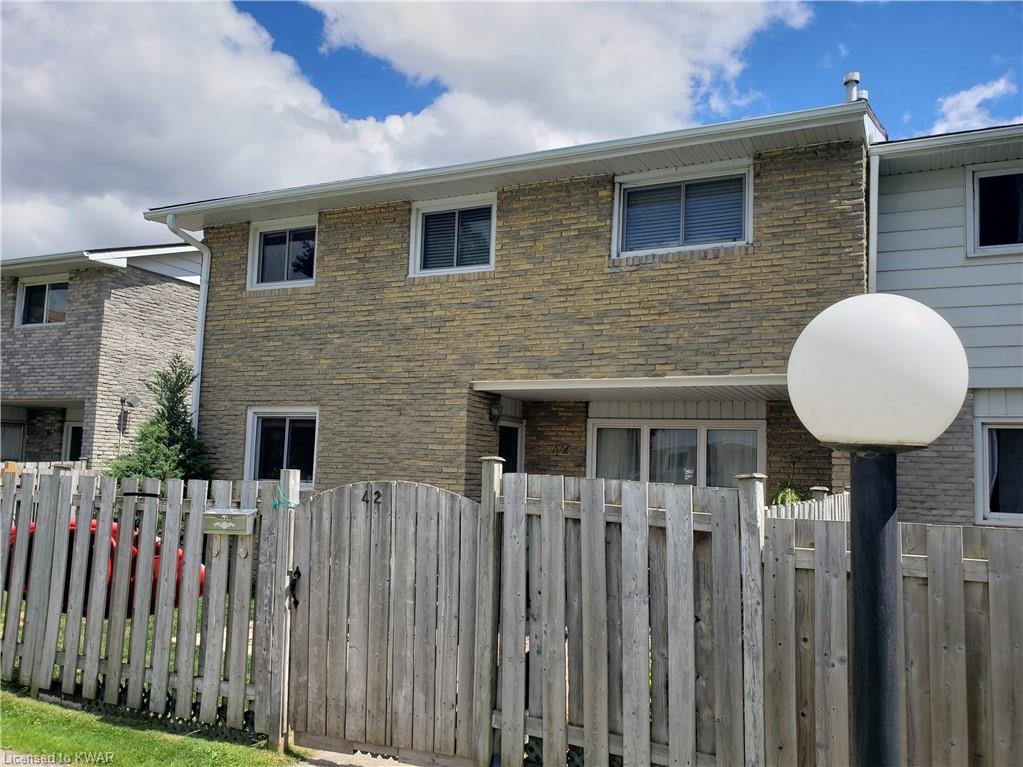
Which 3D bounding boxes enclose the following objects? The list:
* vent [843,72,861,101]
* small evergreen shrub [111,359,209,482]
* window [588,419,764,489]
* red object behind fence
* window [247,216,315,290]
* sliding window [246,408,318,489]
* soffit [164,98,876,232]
[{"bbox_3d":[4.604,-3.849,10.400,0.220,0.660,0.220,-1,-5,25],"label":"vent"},{"bbox_3d":[-4.829,1.040,10.562,1.420,2.800,1.420,-1,-5,25],"label":"small evergreen shrub"},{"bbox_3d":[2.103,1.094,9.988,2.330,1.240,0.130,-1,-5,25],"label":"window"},{"bbox_3d":[-4.323,1.941,8.326,1.850,0.780,1.100,-1,-5,25],"label":"red object behind fence"},{"bbox_3d":[-3.217,-1.823,10.847,1.230,1.000,0.130,-1,-5,25],"label":"window"},{"bbox_3d":[-3.139,0.900,10.553,1.220,1.110,0.130,-1,-5,25],"label":"sliding window"},{"bbox_3d":[-0.864,-2.461,9.403,9.500,0.170,0.660,-1,-5,25],"label":"soffit"}]

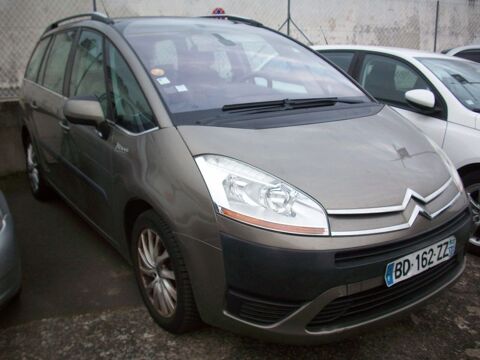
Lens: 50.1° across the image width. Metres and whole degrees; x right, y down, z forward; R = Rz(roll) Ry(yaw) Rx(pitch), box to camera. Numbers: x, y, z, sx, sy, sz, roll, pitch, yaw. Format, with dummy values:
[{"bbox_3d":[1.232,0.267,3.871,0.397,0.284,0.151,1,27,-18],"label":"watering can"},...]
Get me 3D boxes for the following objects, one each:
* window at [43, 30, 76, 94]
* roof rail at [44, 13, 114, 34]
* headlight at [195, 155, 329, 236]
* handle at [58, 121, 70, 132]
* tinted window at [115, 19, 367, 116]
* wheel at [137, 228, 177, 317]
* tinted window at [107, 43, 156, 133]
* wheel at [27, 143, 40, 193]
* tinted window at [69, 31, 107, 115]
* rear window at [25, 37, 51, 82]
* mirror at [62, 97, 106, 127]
[{"bbox_3d":[-1.361,-0.906,3.876,0.050,0.480,0.610,14,4,-38],"label":"window"},{"bbox_3d":[-1.320,-1.204,3.990,0.070,0.140,1.700,-11,19,-34],"label":"roof rail"},{"bbox_3d":[0.071,0.072,2.288,0.350,0.280,0.590,-11,19,-34],"label":"headlight"},{"bbox_3d":[-1.219,-0.375,3.563,0.050,0.050,0.200,-11,19,-34],"label":"handle"},{"bbox_3d":[-0.014,-0.800,3.313,1.430,0.160,1.120,-11,44,-34],"label":"tinted window"},{"bbox_3d":[-0.361,0.473,2.716,0.180,0.460,0.460,-11,19,-34],"label":"wheel"},{"bbox_3d":[-0.626,-0.538,2.865,0.060,0.500,0.970,14,4,-38],"label":"tinted window"},{"bbox_3d":[-1.905,-0.126,4.884,0.180,0.455,0.455,-11,19,-34],"label":"wheel"},{"bbox_3d":[-0.941,-0.705,3.299,0.050,0.540,0.880,14,4,-38],"label":"tinted window"},{"bbox_3d":[-1.764,-1.042,4.445,0.060,0.410,0.680,15,6,-33],"label":"rear window"},{"bbox_3d":[-0.902,-0.395,2.957,0.230,0.180,0.160,-11,19,-34],"label":"mirror"}]

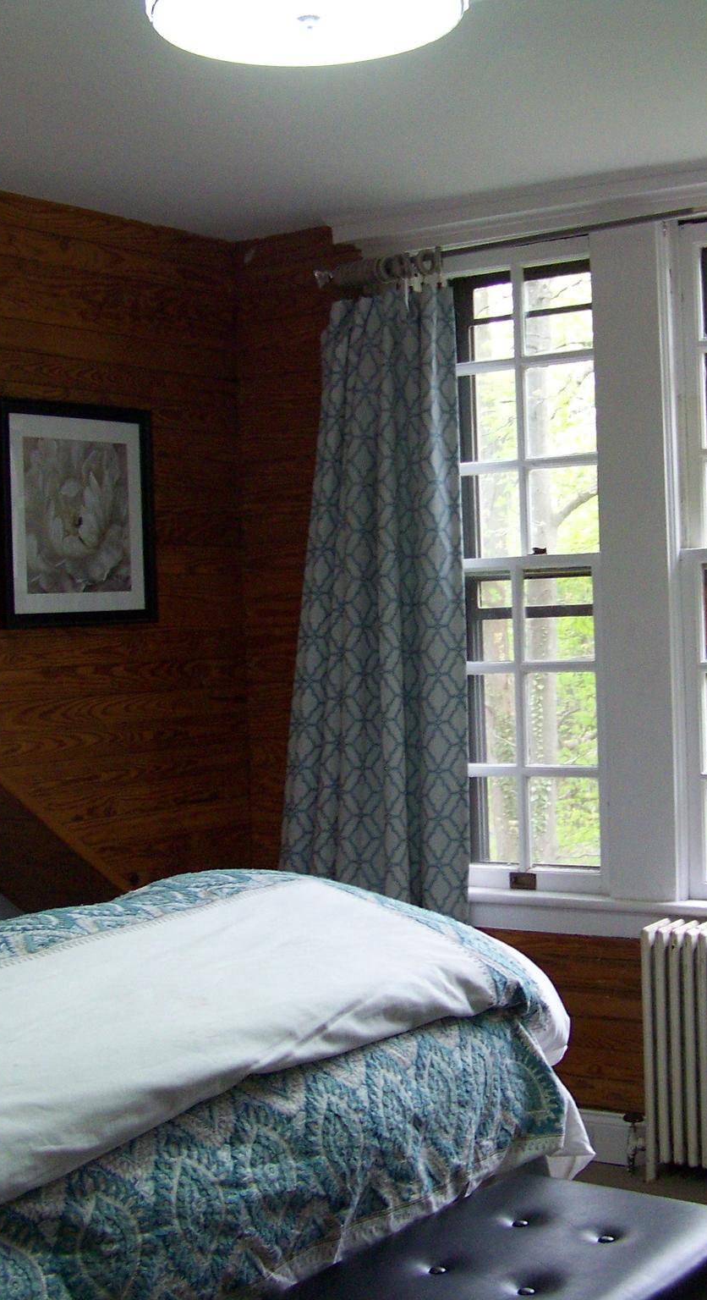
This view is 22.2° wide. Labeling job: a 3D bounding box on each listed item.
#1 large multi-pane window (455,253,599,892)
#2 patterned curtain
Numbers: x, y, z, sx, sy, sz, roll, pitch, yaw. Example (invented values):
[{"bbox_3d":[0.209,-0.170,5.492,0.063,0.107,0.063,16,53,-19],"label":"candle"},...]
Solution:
[{"bbox_3d":[0.453,-0.208,4.887,0.490,1.700,0.100,-1,1,31],"label":"large multi-pane window"},{"bbox_3d":[0.025,0.129,5.027,0.610,2.220,0.160,-1,1,31],"label":"patterned curtain"}]

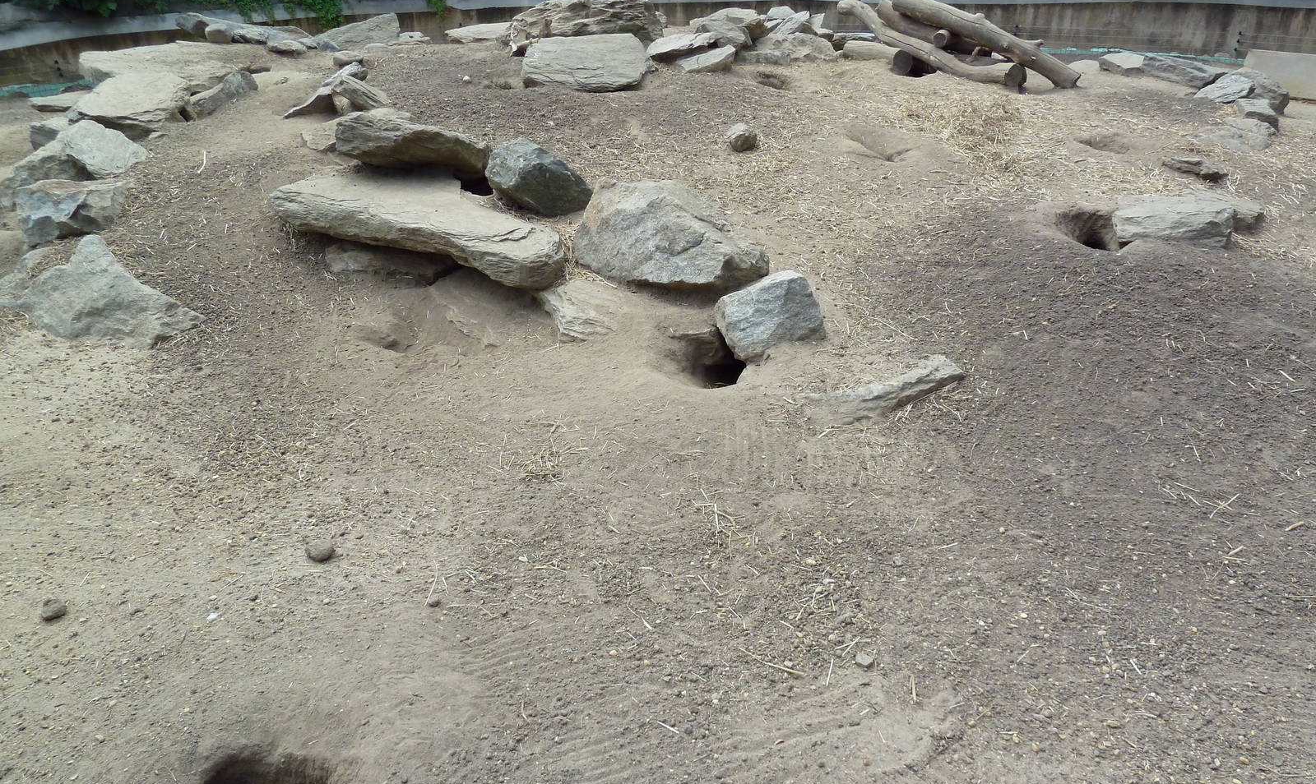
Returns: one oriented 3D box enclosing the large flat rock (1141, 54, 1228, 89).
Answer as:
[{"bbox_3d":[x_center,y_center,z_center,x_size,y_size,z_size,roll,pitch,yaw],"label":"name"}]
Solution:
[{"bbox_3d":[4.956,-3.018,8.957,0.740,0.220,0.380,16,32,31],"label":"large flat rock"}]

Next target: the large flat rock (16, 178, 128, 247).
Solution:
[{"bbox_3d":[-3.135,-0.960,5.084,0.480,0.240,0.360,-18,31,-28],"label":"large flat rock"}]

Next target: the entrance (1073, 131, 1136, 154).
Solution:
[{"bbox_3d":[3.041,-1.695,6.463,0.360,0.090,0.380,11,30,22],"label":"entrance"}]

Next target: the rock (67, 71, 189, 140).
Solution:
[{"bbox_3d":[-4.182,-2.264,7.514,0.800,0.300,0.900,-15,30,-25],"label":"rock"}]

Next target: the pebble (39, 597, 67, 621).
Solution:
[{"bbox_3d":[-1.595,0.575,2.507,0.058,0.040,0.048,-22,34,-34],"label":"pebble"}]

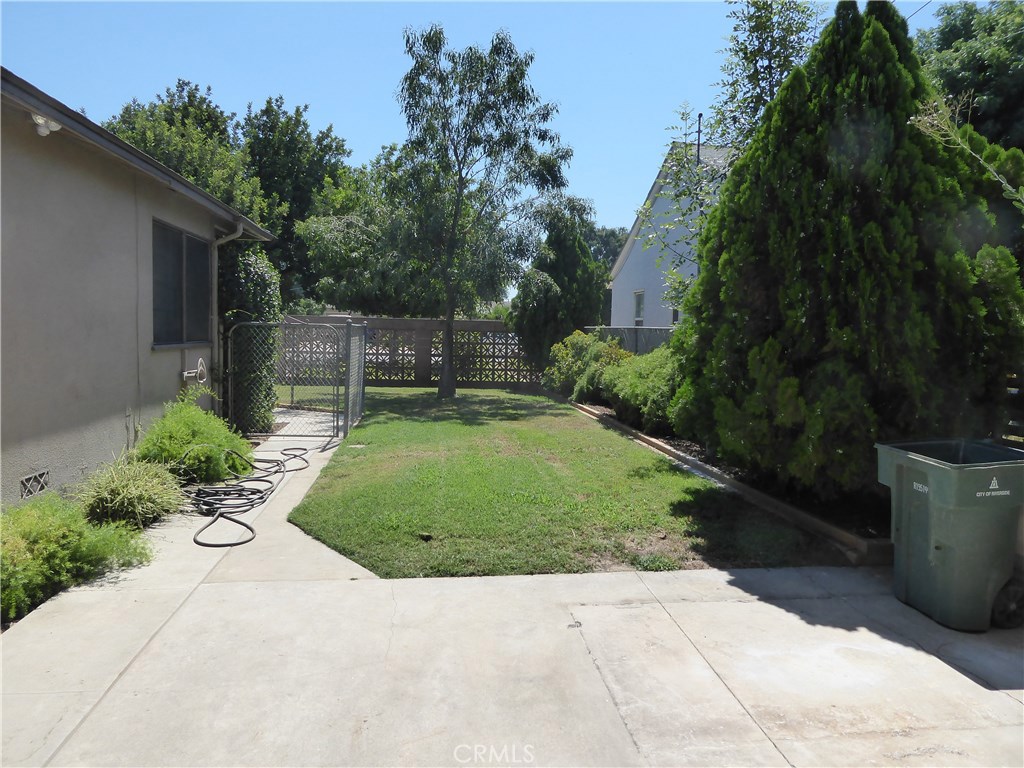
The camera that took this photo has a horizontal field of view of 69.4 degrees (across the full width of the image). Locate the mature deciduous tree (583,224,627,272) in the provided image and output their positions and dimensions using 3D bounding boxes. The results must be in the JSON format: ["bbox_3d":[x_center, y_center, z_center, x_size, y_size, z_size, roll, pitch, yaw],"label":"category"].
[{"bbox_3d":[5.187,-5.018,39.931,4.320,7.300,4.600,1,4,0],"label":"mature deciduous tree"}]

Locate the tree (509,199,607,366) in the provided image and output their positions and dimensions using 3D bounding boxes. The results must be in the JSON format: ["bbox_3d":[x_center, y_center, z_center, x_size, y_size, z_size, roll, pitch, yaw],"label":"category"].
[{"bbox_3d":[1.034,-1.936,16.800,2.160,4.310,2.200,1,4,0],"label":"tree"}]

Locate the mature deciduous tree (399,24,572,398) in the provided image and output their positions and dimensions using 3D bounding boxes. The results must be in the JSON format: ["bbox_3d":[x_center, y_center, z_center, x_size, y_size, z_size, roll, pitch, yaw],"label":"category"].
[{"bbox_3d":[-0.574,-3.513,15.406,3.580,7.580,3.600,1,4,0],"label":"mature deciduous tree"}]

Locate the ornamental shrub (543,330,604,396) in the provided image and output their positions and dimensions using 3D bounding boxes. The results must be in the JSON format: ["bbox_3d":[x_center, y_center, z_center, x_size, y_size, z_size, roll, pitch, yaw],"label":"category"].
[{"bbox_3d":[1.352,-0.424,16.001,1.340,1.420,1.350,1,4,0],"label":"ornamental shrub"}]

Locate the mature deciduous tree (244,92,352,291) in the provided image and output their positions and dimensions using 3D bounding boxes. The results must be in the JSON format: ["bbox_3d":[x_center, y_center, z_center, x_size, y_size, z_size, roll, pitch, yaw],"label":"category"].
[{"bbox_3d":[-7.490,-5.178,25.469,4.200,9.150,4.400,1,4,0],"label":"mature deciduous tree"}]

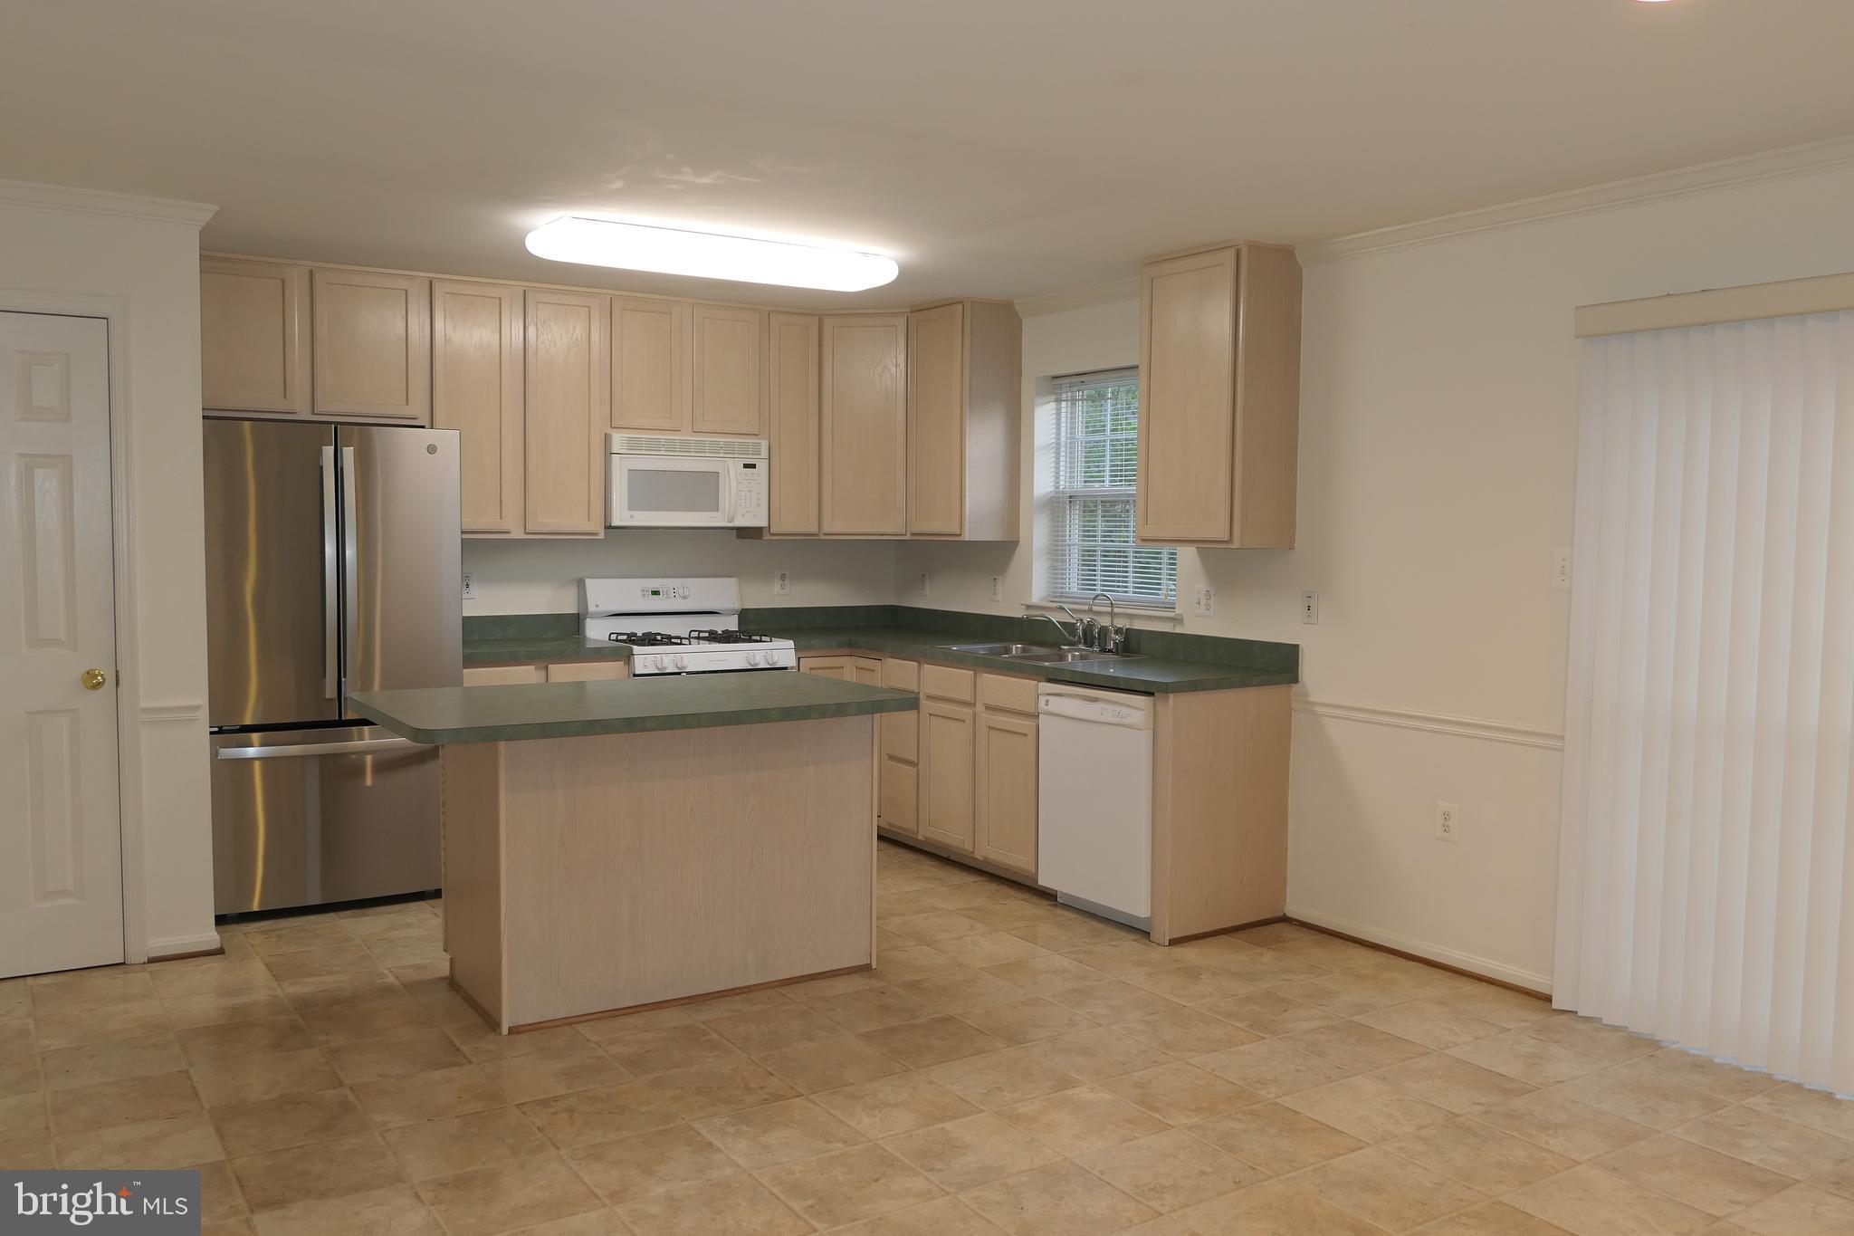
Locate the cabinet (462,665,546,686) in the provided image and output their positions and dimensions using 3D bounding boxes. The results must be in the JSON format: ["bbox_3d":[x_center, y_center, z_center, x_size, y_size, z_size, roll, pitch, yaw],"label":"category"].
[{"bbox_3d":[-1.841,0.549,5.897,0.378,0.747,0.590,-2,4,-33],"label":"cabinet"}]

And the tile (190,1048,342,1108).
[{"bbox_3d":[-1.689,1.181,3.693,0.320,0.010,0.320,-2,4,-33],"label":"tile"}]

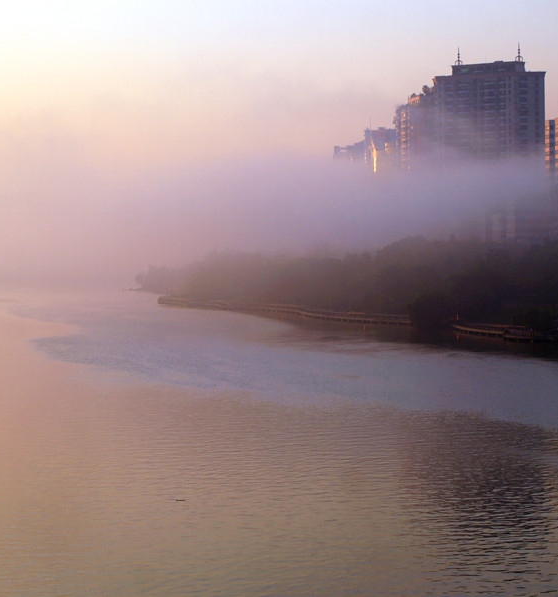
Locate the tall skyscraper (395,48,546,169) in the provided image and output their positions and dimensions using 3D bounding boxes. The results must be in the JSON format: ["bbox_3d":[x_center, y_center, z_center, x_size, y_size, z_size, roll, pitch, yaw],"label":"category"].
[{"bbox_3d":[82.000,-54.500,871.000,61.000,100.000,27.000,0,1,26],"label":"tall skyscraper"}]

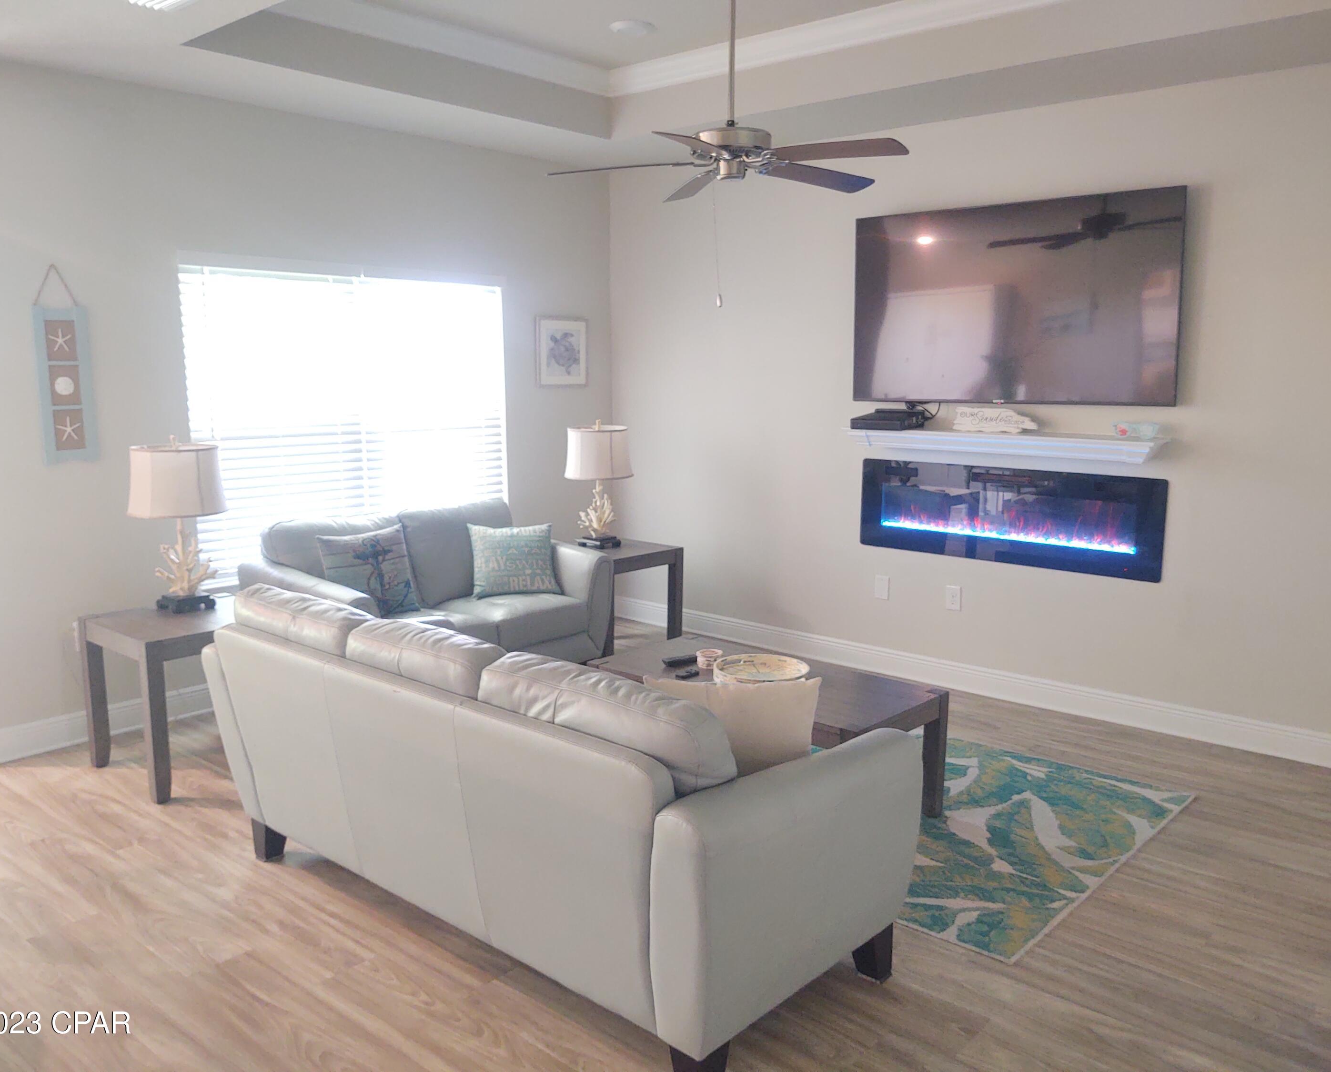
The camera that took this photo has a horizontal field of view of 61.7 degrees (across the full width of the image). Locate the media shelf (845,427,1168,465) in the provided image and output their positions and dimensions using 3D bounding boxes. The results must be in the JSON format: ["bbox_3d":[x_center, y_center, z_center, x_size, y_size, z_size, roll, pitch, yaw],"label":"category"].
[{"bbox_3d":[1.534,-0.428,5.239,1.535,0.100,0.190,8,12,41],"label":"media shelf"}]

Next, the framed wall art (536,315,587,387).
[{"bbox_3d":[-0.614,-1.082,6.596,0.030,0.402,0.402,8,12,41],"label":"framed wall art"}]

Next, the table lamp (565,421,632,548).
[{"bbox_3d":[-0.377,-0.294,6.196,0.380,0.697,0.390,0,9,0],"label":"table lamp"}]

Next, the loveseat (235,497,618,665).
[{"bbox_3d":[-1.134,0.335,5.456,0.930,0.890,1.590,8,12,41],"label":"loveseat"}]

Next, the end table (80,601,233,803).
[{"bbox_3d":[-1.899,0.619,4.500,0.600,0.610,0.620,8,12,41],"label":"end table"}]

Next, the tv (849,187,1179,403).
[{"bbox_3d":[1.574,-1.067,5.165,1.570,0.903,0.065,8,12,41],"label":"tv"}]

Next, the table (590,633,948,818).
[{"bbox_3d":[0.352,0.753,4.182,1.218,0.461,0.602,8,12,41],"label":"table"}]

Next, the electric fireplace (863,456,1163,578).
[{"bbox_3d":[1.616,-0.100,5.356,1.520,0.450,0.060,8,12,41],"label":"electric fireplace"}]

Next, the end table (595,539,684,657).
[{"bbox_3d":[-0.329,0.369,6.180,0.600,0.610,0.617,8,12,41],"label":"end table"}]

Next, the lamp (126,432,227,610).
[{"bbox_3d":[-1.965,-0.048,4.516,0.390,0.704,0.400,8,12,41],"label":"lamp"}]

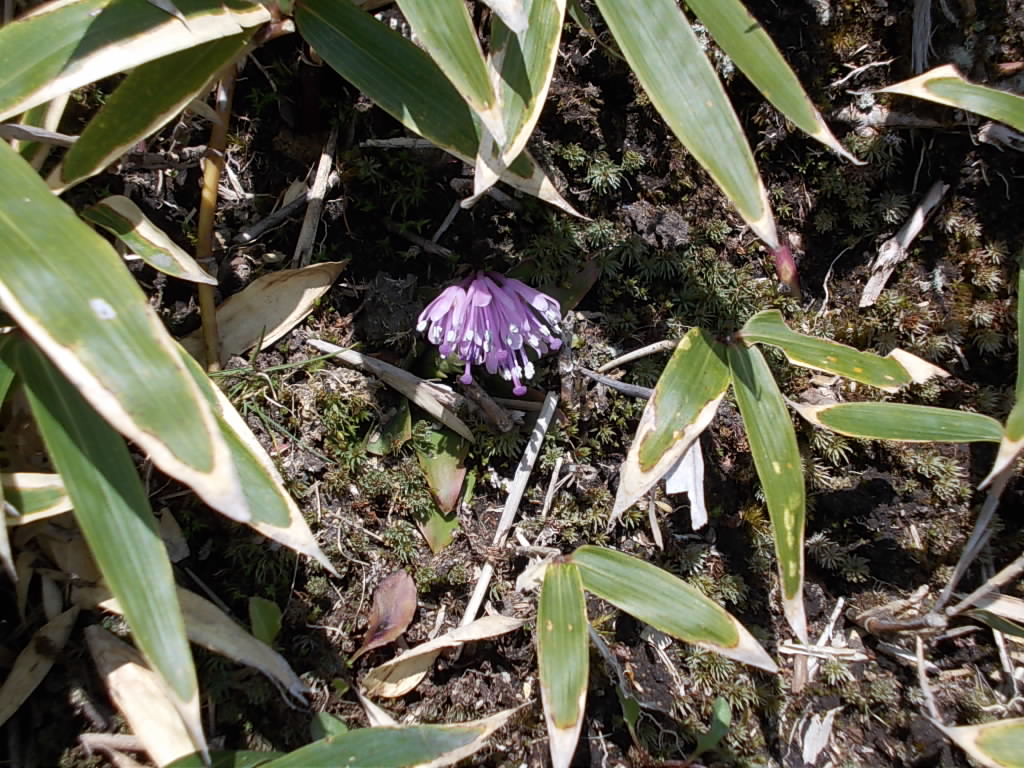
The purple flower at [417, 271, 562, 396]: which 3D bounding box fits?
[{"bbox_3d":[-0.007,-0.016,0.650,0.045,0.037,0.041,0,46,0],"label":"purple flower"}]

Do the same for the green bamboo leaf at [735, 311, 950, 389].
[{"bbox_3d":[0.104,-0.011,0.661,0.067,0.011,0.017,10,57,-4],"label":"green bamboo leaf"}]

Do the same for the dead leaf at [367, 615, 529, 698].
[{"bbox_3d":[-0.022,0.091,0.703,0.059,0.011,0.014,-23,63,-5],"label":"dead leaf"}]

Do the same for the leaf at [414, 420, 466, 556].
[{"bbox_3d":[-0.022,0.033,0.655,0.015,0.009,0.045,-2,66,-1],"label":"leaf"}]

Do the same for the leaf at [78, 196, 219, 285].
[{"bbox_3d":[-0.127,-0.049,0.735,0.054,0.009,0.015,29,54,0],"label":"leaf"}]

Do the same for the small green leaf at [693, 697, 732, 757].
[{"bbox_3d":[0.066,0.114,0.695,0.011,0.025,0.005,25,24,13],"label":"small green leaf"}]

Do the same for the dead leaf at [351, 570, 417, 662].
[{"bbox_3d":[-0.038,0.070,0.629,0.015,0.007,0.030,24,75,15],"label":"dead leaf"}]

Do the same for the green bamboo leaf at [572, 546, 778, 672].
[{"bbox_3d":[0.054,0.076,0.695,0.078,0.010,0.018,29,63,0],"label":"green bamboo leaf"}]

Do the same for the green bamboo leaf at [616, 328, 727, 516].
[{"bbox_3d":[0.054,0.015,0.719,0.022,0.010,0.076,31,84,17],"label":"green bamboo leaf"}]

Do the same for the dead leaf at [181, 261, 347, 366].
[{"bbox_3d":[-0.090,-0.026,0.762,0.070,0.011,0.022,-27,66,-4],"label":"dead leaf"}]

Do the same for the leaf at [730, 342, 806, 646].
[{"bbox_3d":[0.078,0.033,0.639,0.019,0.014,0.097,-8,70,-5],"label":"leaf"}]

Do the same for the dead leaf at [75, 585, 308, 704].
[{"bbox_3d":[-0.095,0.077,0.624,0.074,0.014,0.020,26,60,2],"label":"dead leaf"}]

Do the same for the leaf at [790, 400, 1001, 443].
[{"bbox_3d":[0.118,0.011,0.641,0.064,0.009,0.014,7,57,8],"label":"leaf"}]

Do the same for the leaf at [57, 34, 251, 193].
[{"bbox_3d":[-0.105,-0.080,0.613,0.079,0.013,0.022,-34,56,21],"label":"leaf"}]

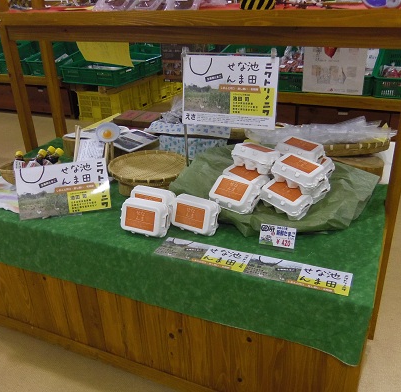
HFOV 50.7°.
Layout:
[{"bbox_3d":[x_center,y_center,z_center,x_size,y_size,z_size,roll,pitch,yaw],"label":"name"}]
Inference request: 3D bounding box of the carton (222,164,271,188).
[{"bbox_3d":[0.152,-0.051,1.456,0.105,0.068,0.152,-30,42,-34],"label":"carton"}]

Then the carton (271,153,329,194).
[{"bbox_3d":[0.305,-0.070,1.311,0.152,0.068,0.105,29,46,35],"label":"carton"}]

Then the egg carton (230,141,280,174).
[{"bbox_3d":[0.193,-0.130,1.450,0.152,0.068,0.105,22,26,37],"label":"egg carton"}]

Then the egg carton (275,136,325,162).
[{"bbox_3d":[0.338,-0.146,1.436,0.152,0.068,0.105,24,40,33],"label":"egg carton"}]

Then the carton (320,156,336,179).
[{"bbox_3d":[0.384,-0.101,1.491,0.152,0.068,0.105,19,37,31],"label":"carton"}]

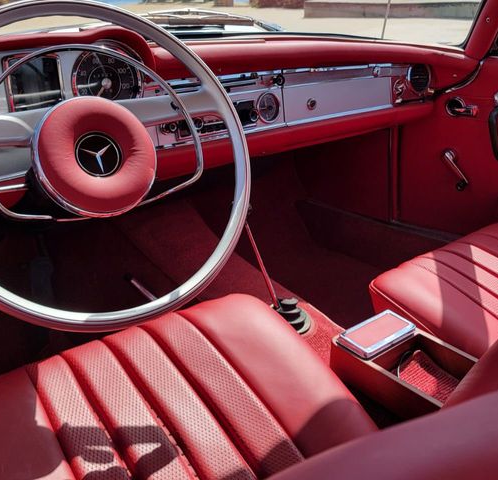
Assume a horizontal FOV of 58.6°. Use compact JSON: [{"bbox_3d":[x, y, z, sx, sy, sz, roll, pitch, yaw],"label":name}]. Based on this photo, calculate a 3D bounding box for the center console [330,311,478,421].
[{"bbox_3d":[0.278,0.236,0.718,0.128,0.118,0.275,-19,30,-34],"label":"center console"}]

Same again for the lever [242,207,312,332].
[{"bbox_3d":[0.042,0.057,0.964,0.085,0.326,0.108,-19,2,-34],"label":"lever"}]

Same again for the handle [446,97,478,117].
[{"bbox_3d":[0.575,-0.357,1.199,0.043,0.050,0.098,-19,30,-34],"label":"handle"}]

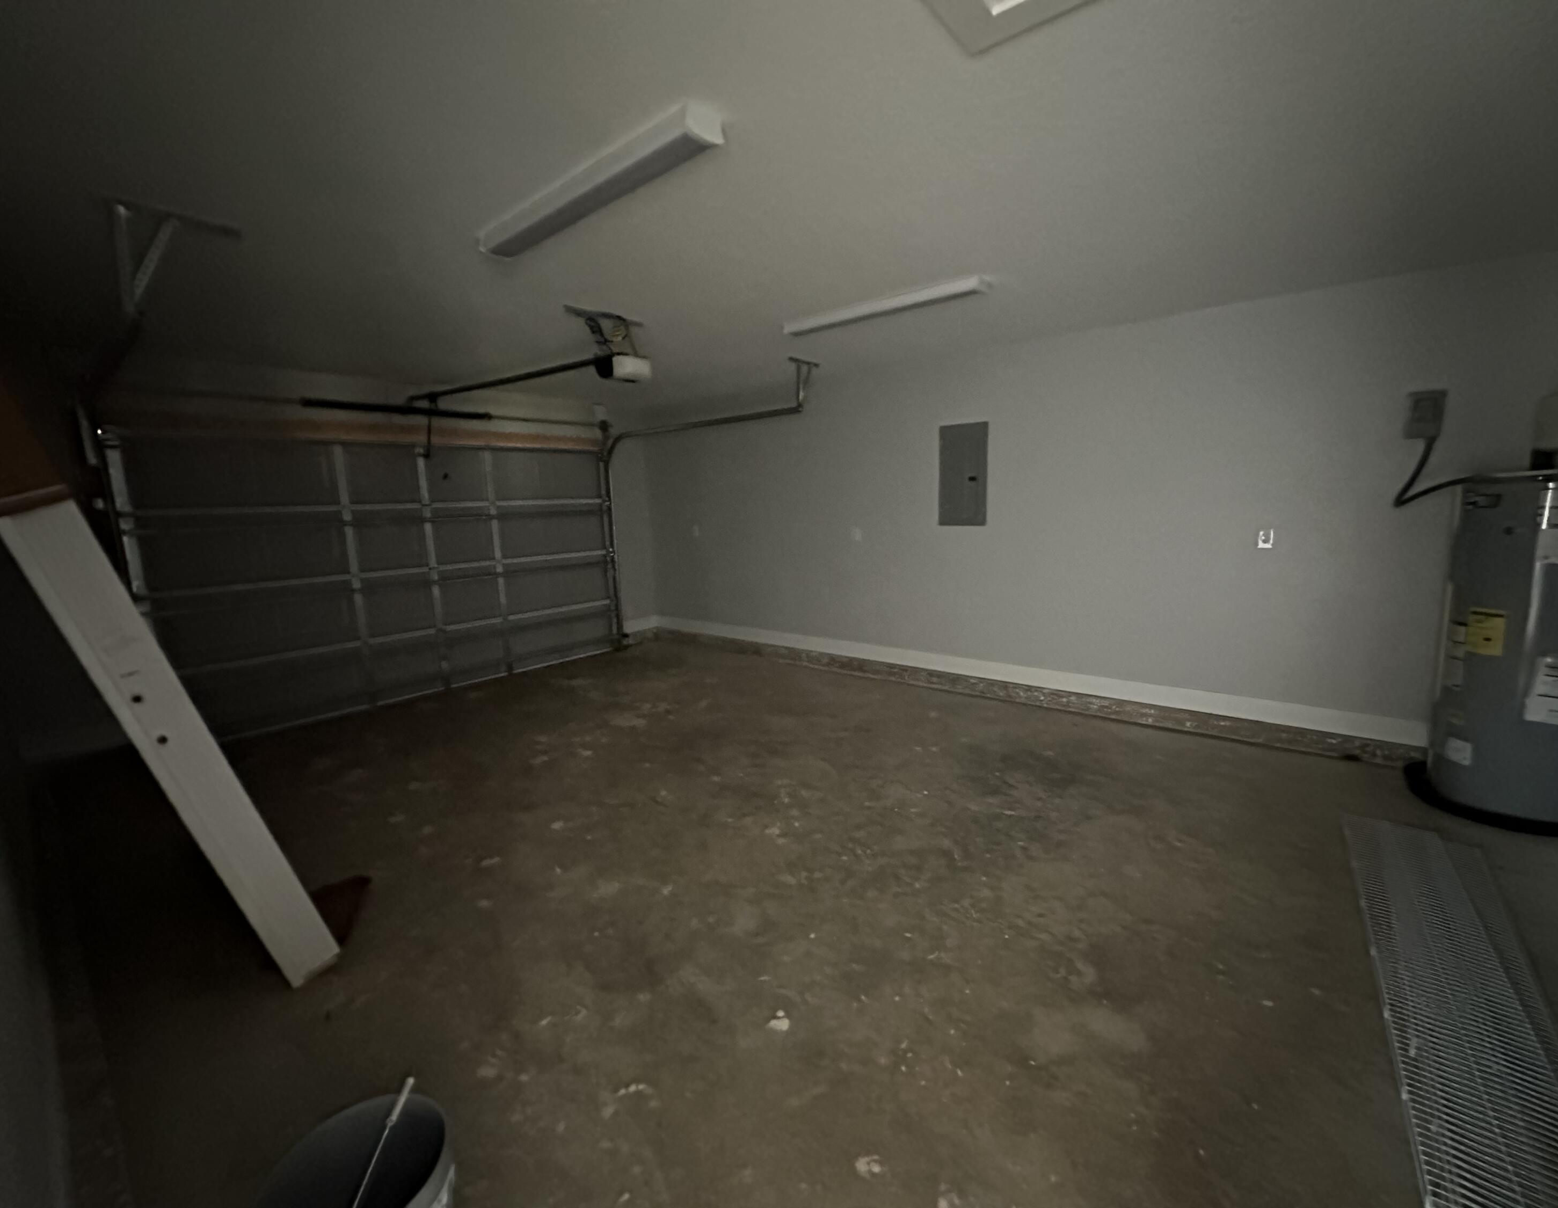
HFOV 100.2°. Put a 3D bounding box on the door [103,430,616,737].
[{"bbox_3d":[-3.040,-0.293,5.646,0.080,2.150,3.680,6,12,40],"label":"door"}]

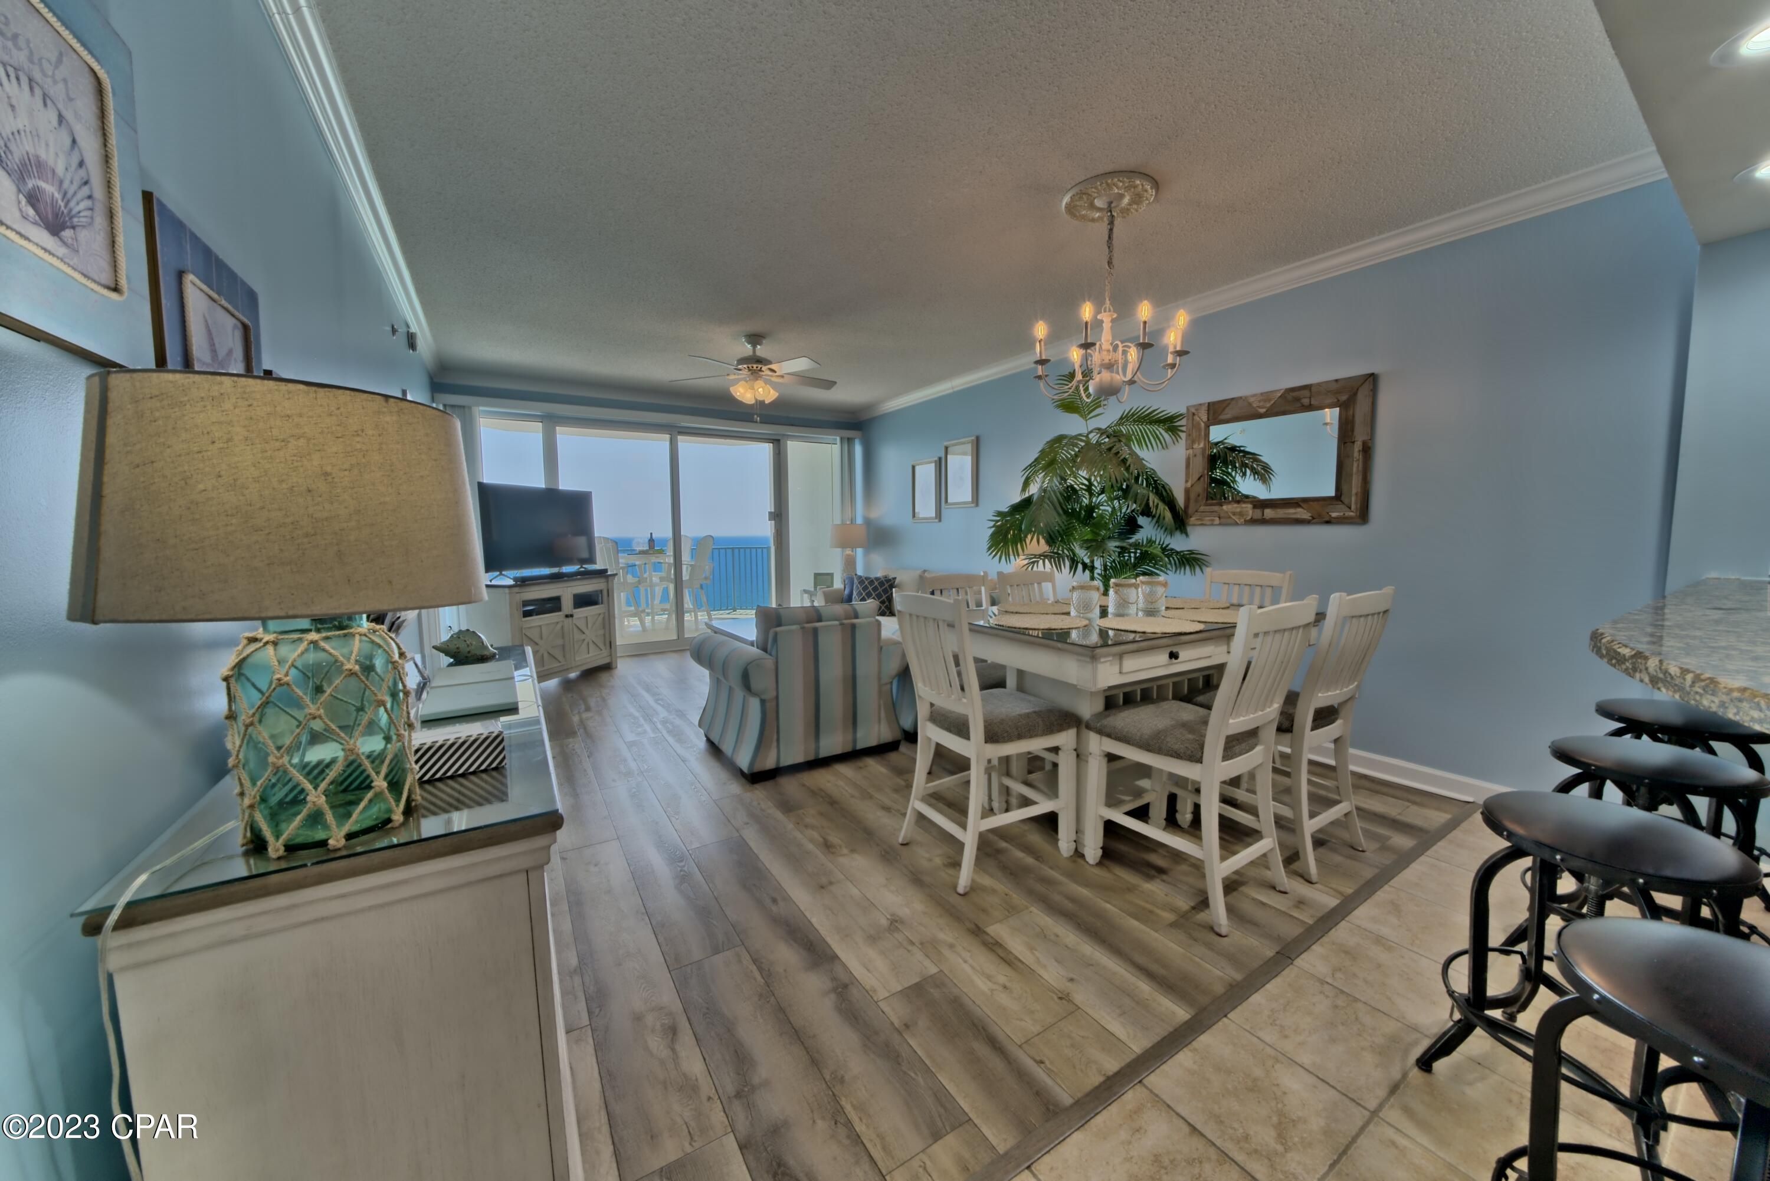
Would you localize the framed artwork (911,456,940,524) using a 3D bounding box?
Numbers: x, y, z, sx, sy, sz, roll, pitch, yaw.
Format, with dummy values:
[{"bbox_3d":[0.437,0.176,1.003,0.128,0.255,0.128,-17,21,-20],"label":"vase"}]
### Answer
[{"bbox_3d":[0.427,-1.022,6.107,0.030,0.630,0.460,-4,7,-33],"label":"framed artwork"}]

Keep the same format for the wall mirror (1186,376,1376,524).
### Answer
[{"bbox_3d":[2.234,-0.767,3.440,0.045,0.755,0.985,-4,6,-32],"label":"wall mirror"}]

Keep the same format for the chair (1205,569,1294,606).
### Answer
[{"bbox_3d":[1.799,0.440,3.198,0.575,1.055,0.470,-4,6,-32],"label":"chair"}]

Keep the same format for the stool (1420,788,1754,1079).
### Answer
[{"bbox_3d":[1.539,0.824,1.286,0.440,0.655,0.440,-4,6,-32],"label":"stool"}]

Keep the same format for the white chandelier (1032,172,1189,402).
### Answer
[{"bbox_3d":[1.008,-1.304,2.659,0.680,0.900,0.680,-4,7,-33],"label":"white chandelier"}]

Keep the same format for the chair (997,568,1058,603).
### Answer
[{"bbox_3d":[0.968,0.447,3.215,0.470,1.055,0.575,-4,6,-31],"label":"chair"}]

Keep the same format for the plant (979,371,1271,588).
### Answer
[{"bbox_3d":[1.359,-0.241,3.688,1.150,2.280,1.150,-4,7,-33],"label":"plant"}]

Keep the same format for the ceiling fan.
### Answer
[{"bbox_3d":[-0.992,-1.668,4.506,1.290,0.530,1.290,-4,7,-33],"label":"ceiling fan"}]

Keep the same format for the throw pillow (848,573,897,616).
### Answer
[{"bbox_3d":[-0.107,0.057,6.163,0.440,0.430,0.150,-3,-6,-22],"label":"throw pillow"}]

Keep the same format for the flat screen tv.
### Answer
[{"bbox_3d":[-2.900,-0.528,5.044,0.080,0.700,1.250,1,6,12],"label":"flat screen tv"}]

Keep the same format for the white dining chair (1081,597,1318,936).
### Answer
[{"bbox_3d":[1.122,0.545,2.152,0.470,1.055,0.575,-4,6,-32],"label":"white dining chair"}]

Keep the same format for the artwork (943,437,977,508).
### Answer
[{"bbox_3d":[0.738,-1.140,5.765,0.035,0.645,0.490,-4,6,-32],"label":"artwork"}]

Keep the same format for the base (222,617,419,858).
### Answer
[{"bbox_3d":[-0.844,0.190,0.890,0.205,0.315,0.205,-4,6,-32],"label":"base"}]

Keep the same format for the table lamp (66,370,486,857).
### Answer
[{"bbox_3d":[-0.776,0.038,0.805,0.415,0.595,0.415,-4,7,-33],"label":"table lamp"}]

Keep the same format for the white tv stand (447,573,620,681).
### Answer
[{"bbox_3d":[-2.850,0.352,4.989,0.500,0.885,1.240,1,6,12],"label":"white tv stand"}]

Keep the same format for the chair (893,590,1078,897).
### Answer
[{"bbox_3d":[0.374,0.516,2.316,0.565,1.055,0.475,-4,7,-33],"label":"chair"}]

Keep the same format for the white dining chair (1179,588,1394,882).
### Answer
[{"bbox_3d":[1.593,0.501,2.379,0.475,1.055,0.565,-4,7,-33],"label":"white dining chair"}]

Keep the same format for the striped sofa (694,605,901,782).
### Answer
[{"bbox_3d":[-0.511,0.490,3.579,1.050,0.860,0.860,-4,7,-33],"label":"striped sofa"}]

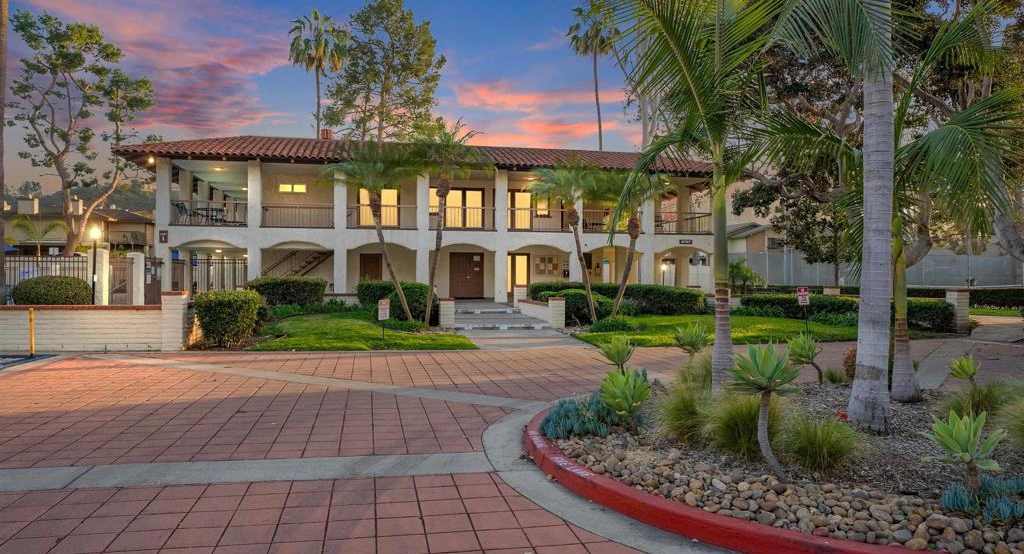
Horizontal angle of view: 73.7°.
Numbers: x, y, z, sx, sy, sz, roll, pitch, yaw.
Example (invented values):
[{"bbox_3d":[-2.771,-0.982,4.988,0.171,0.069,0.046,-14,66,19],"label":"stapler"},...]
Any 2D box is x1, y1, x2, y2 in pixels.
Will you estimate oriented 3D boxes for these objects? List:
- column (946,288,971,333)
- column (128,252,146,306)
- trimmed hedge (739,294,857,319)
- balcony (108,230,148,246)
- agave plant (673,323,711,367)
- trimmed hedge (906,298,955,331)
[{"bbox_3d":[12.600,0.937,19.295,0.430,1.260,0.430,0,0,-11],"label":"column"},{"bbox_3d":[-12.141,0.198,22.099,0.400,1.980,0.400,0,0,-11],"label":"column"},{"bbox_3d":[10.750,1.270,26.000,4.500,0.920,1.400,0,0,19],"label":"trimmed hedge"},{"bbox_3d":[-32.556,-3.384,58.019,3.000,1.250,1.500,0,0,-17],"label":"balcony"},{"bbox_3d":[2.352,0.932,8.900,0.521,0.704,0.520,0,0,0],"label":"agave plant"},{"bbox_3d":[13.450,1.300,22.700,0.950,0.970,2.200,0,0,-12],"label":"trimmed hedge"}]

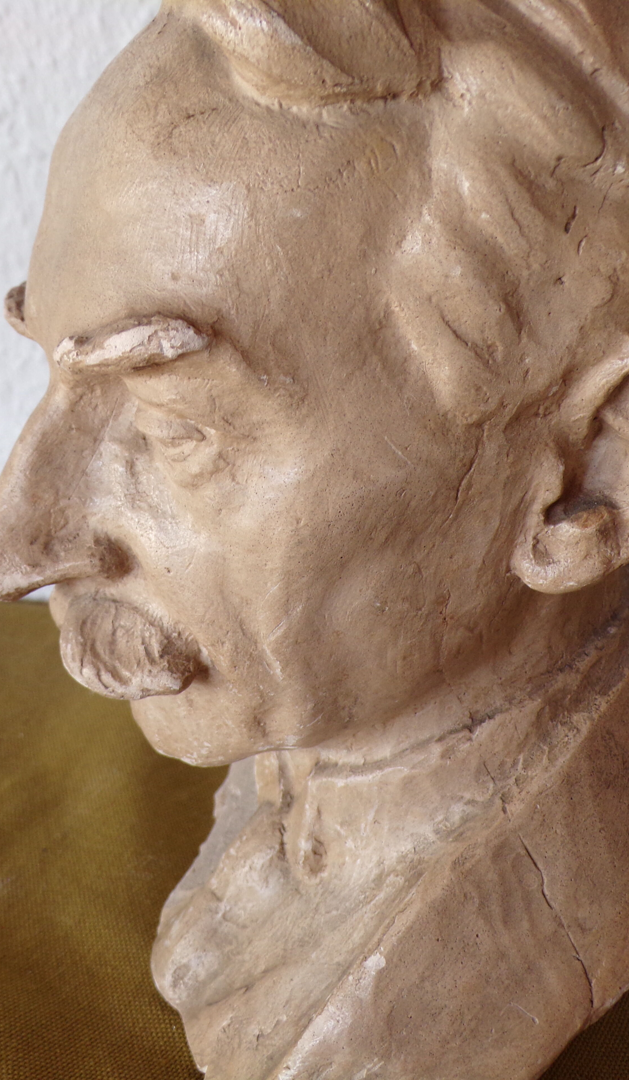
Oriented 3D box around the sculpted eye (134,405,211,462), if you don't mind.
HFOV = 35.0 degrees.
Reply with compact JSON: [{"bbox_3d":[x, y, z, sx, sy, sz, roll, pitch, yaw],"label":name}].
[{"bbox_3d":[-0.031,-0.023,0.213,0.007,0.010,0.021,-12,26,-35],"label":"sculpted eye"}]

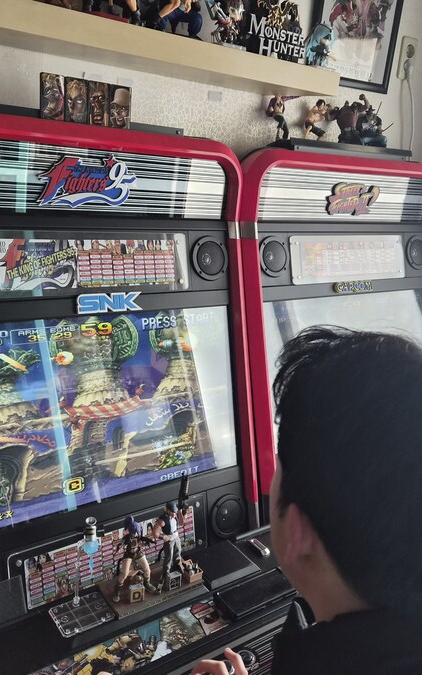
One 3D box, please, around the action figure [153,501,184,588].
[{"bbox_3d":[-0.093,0.437,1.262,0.080,0.185,0.070,-6,19,-36],"label":"action figure"}]

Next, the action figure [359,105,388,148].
[{"bbox_3d":[0.485,-0.630,1.784,0.088,0.124,0.080,-3,17,-27],"label":"action figure"}]

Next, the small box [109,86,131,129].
[{"bbox_3d":[-0.193,-0.481,1.260,0.050,0.088,0.015,-6,19,-35],"label":"small box"}]

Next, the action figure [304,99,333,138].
[{"bbox_3d":[0.298,-0.605,1.655,0.065,0.115,0.070,17,19,38],"label":"action figure"}]

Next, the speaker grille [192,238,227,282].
[{"bbox_3d":[-0.001,-0.191,1.440,0.104,0.104,0.020,-6,9,-35],"label":"speaker grille"}]

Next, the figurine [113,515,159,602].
[{"bbox_3d":[-0.152,0.449,1.210,0.085,0.182,0.065,-2,17,-25],"label":"figurine"}]

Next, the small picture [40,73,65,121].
[{"bbox_3d":[-0.310,-0.470,1.170,0.052,0.085,0.015,-6,19,-36],"label":"small picture"}]

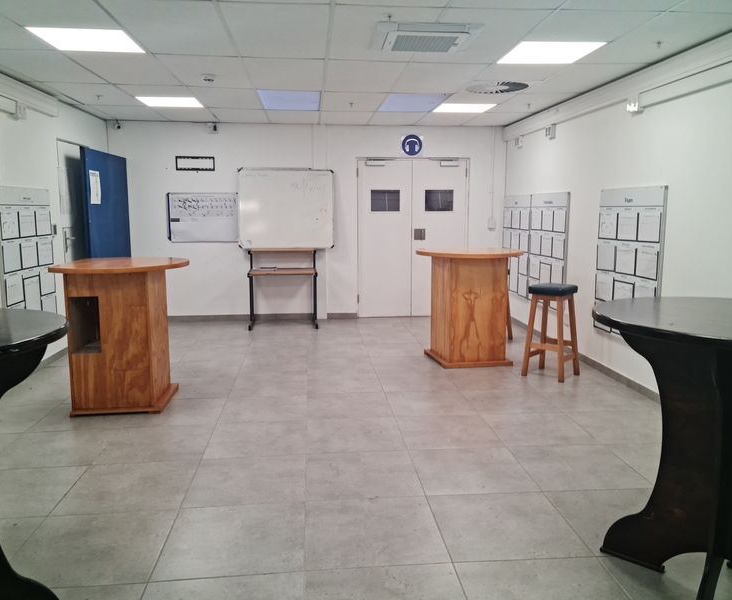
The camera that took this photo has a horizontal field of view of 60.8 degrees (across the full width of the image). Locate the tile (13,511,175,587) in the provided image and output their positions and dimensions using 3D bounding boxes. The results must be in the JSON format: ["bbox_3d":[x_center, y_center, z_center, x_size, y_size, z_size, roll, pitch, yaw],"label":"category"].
[{"bbox_3d":[-1.167,1.052,2.680,0.600,0.010,0.600,-1,8,-5],"label":"tile"}]

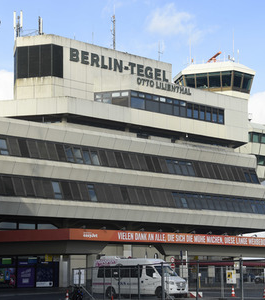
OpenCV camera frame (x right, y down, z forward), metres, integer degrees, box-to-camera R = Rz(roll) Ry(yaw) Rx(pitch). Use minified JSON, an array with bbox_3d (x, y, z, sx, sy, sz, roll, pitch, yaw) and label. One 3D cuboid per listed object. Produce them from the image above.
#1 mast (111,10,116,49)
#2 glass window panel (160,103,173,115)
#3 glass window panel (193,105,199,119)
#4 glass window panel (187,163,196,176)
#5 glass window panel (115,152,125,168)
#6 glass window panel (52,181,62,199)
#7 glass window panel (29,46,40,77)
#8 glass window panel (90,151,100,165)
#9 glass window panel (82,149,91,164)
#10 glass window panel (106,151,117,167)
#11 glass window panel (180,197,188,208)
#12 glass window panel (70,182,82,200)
[{"bbox_3d":[-2.438,-15.482,101.034,0.450,5.600,0.450,8,-12,-42],"label":"mast"},{"bbox_3d":[4.232,-5.077,96.047,2.147,1.250,0.100,8,-12,-42],"label":"glass window panel"},{"bbox_3d":[8.174,-4.915,99.108,1.000,1.679,0.100,8,-12,-41],"label":"glass window panel"},{"bbox_3d":[6.793,2.245,89.361,1.017,1.744,0.100,8,-31,-41],"label":"glass window panel"},{"bbox_3d":[-1.384,1.067,84.202,0.989,1.905,0.100,8,-32,-43],"label":"glass window panel"},{"bbox_3d":[-7.776,4.042,79.411,1.000,2.150,0.100,8,-31,-43],"label":"glass window panel"},{"bbox_3d":[-11.388,-10.287,90.191,1.191,3.501,0.100,-3,-9,16],"label":"glass window panel"},{"bbox_3d":[-3.915,0.773,79.956,1.017,1.674,0.100,8,-31,-41],"label":"glass window panel"},{"bbox_3d":[-4.937,0.754,85.200,1.009,1.876,0.100,8,-35,-42],"label":"glass window panel"},{"bbox_3d":[-2.313,0.936,85.475,1.100,2.200,0.100,8,-31,-43],"label":"glass window panel"},{"bbox_3d":[5.899,6.047,89.341,0.966,1.238,0.100,8,-32,-43],"label":"glass window panel"},{"bbox_3d":[-5.558,4.046,75.674,1.017,1.744,0.100,8,-31,-41],"label":"glass window panel"}]

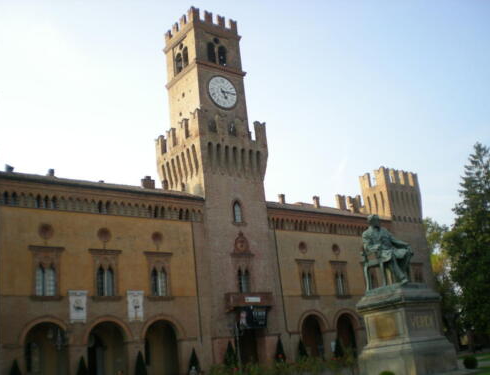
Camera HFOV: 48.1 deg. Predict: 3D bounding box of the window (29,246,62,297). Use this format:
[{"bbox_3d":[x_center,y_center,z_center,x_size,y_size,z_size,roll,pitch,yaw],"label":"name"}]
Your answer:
[{"bbox_3d":[-13.669,5.911,37.641,2.456,3.731,0.400,8,-22,-37],"label":"window"}]

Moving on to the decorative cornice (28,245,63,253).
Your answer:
[{"bbox_3d":[-13.773,4.261,38.060,2.453,0.421,0.300,8,-22,-37],"label":"decorative cornice"}]

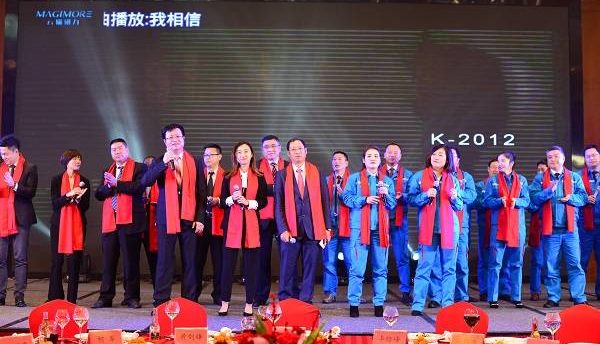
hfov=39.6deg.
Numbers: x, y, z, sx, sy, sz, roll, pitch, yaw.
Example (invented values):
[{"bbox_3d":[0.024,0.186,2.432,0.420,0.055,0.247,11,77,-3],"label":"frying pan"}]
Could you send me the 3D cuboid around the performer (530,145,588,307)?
[{"bbox_3d":[2.756,0.585,8.849,0.560,1.700,0.400,0,-3,12],"label":"performer"}]

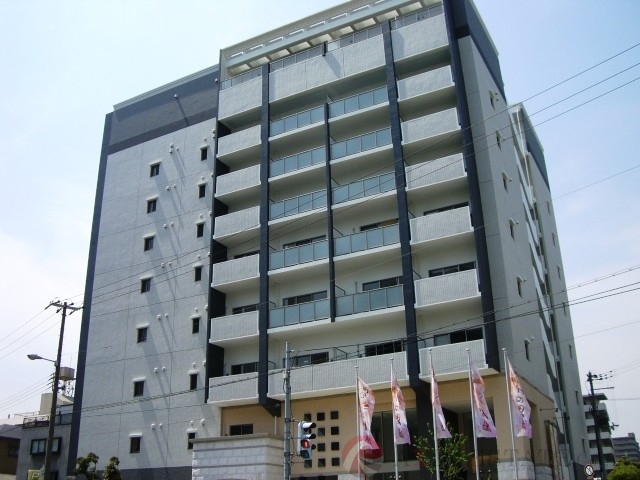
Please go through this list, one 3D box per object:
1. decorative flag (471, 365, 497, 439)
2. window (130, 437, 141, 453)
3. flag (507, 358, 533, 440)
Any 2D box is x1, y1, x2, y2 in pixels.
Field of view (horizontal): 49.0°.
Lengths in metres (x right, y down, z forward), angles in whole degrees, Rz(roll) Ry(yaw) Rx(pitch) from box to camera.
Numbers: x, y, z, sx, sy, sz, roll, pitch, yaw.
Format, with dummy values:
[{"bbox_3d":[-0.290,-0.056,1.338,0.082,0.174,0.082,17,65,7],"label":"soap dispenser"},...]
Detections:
[{"bbox_3d":[5.042,4.950,21.600,0.650,2.300,0.200,1,-21,-7],"label":"decorative flag"},{"bbox_3d":[-9.652,10.751,36.782,0.729,0.801,0.100,-13,-24,27],"label":"window"},{"bbox_3d":[5.665,4.512,20.000,0.620,2.225,0.200,-9,-22,19],"label":"flag"}]

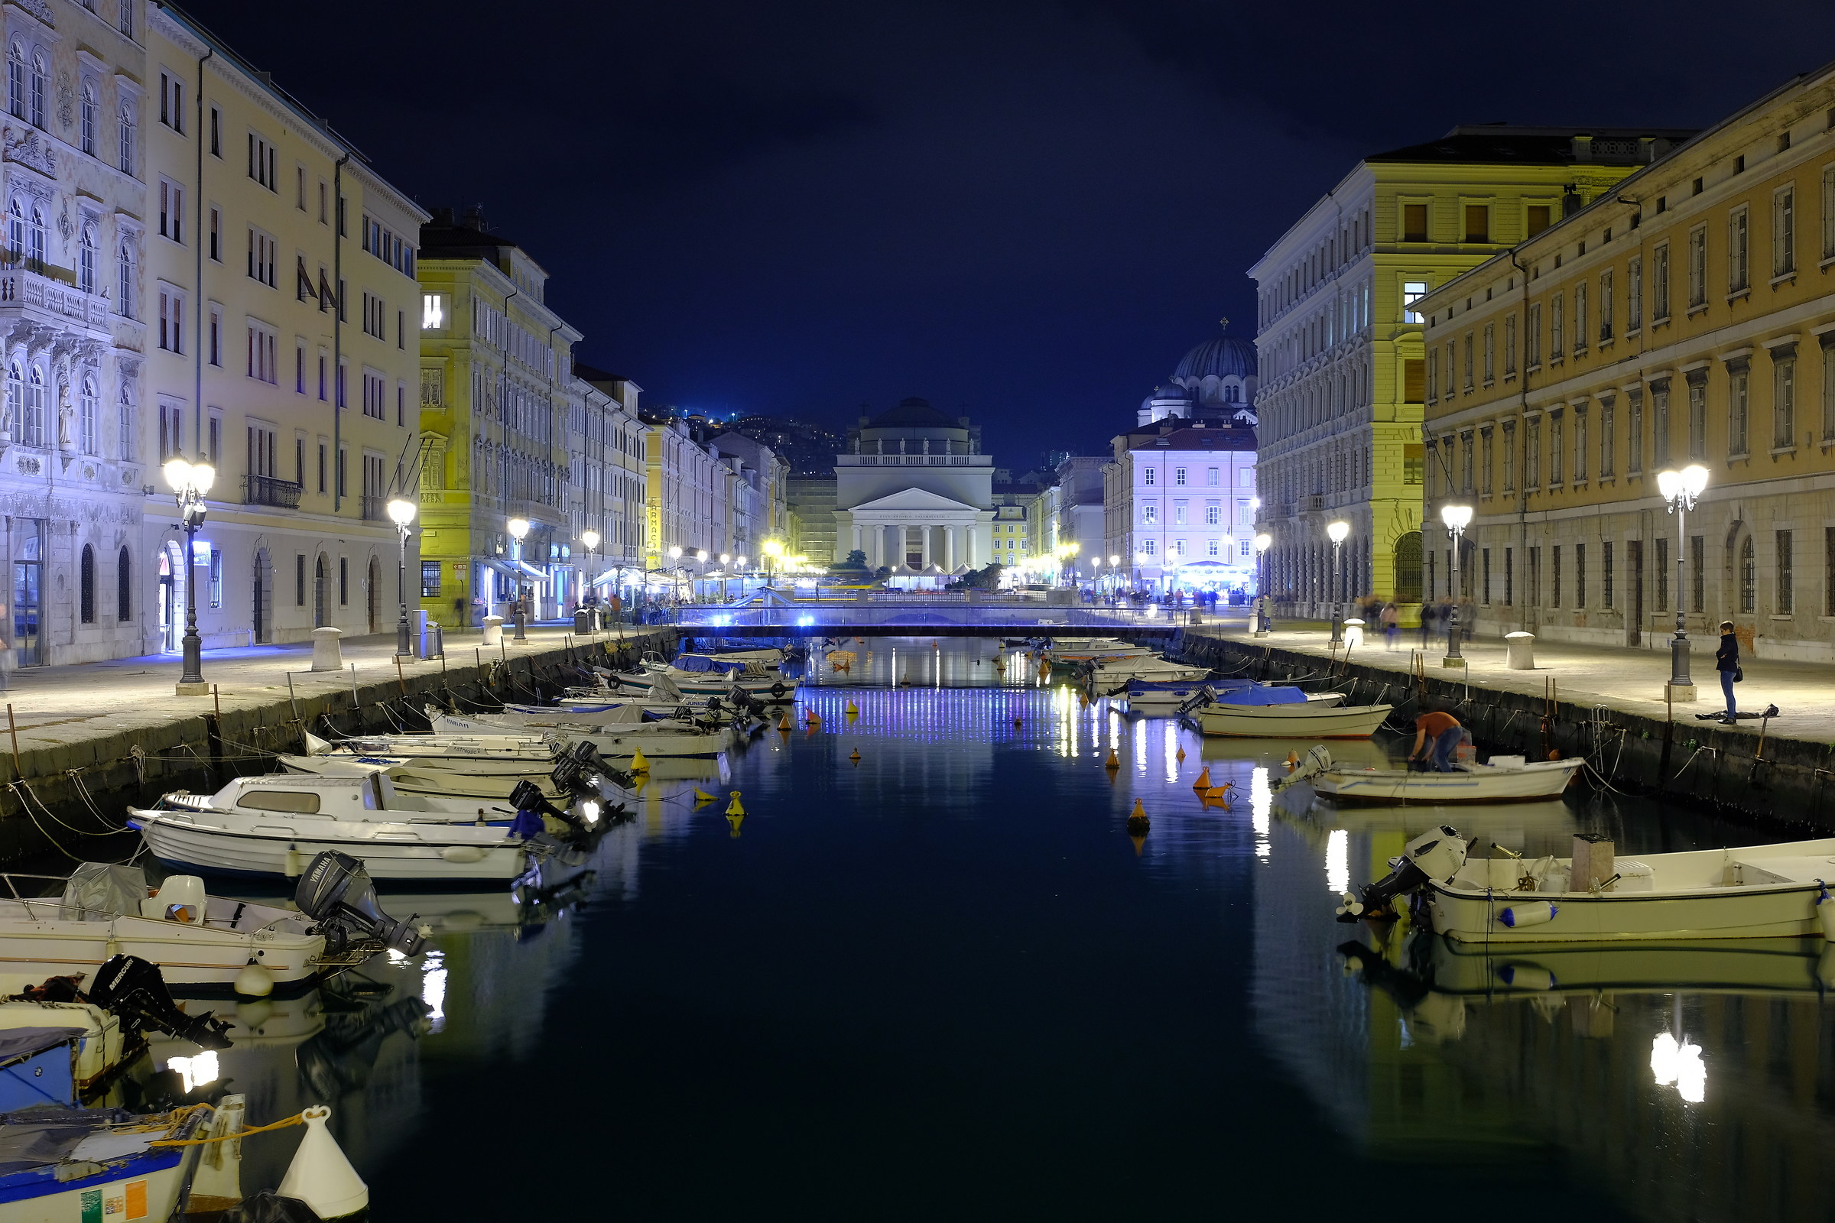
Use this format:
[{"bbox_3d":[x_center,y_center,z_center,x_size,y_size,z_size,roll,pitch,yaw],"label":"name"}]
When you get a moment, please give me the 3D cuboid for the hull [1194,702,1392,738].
[{"bbox_3d":[10.091,2.885,56.042,5.300,0.920,2.000,0,1,0],"label":"hull"}]

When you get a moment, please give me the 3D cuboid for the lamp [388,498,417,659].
[{"bbox_3d":[-15.174,-0.995,61.700,0.950,4.950,0.900,0,0,0],"label":"lamp"}]

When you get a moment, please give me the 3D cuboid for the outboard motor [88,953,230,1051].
[{"bbox_3d":[-6.091,3.148,16.800,1.120,0.550,0.400,37,0,0],"label":"outboard motor"}]

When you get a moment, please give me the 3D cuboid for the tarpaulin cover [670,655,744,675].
[{"bbox_3d":[-7.707,1.900,77.131,2.600,0.650,1.800,0,1,0],"label":"tarpaulin cover"}]

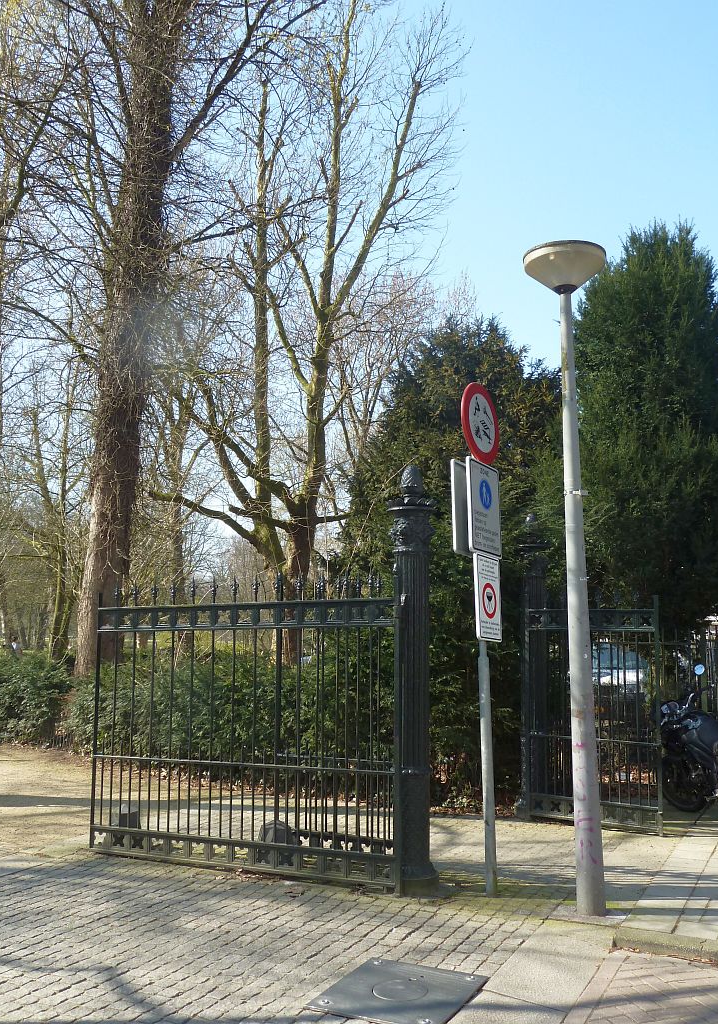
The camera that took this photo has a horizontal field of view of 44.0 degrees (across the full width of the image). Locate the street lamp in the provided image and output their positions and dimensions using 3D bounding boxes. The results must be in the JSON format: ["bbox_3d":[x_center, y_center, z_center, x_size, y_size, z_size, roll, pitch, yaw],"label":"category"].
[{"bbox_3d":[1.431,0.366,5.811,0.556,4.272,0.556,0,-8,0],"label":"street lamp"}]

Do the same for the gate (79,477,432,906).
[{"bbox_3d":[-0.818,1.213,6.813,3.011,2.924,0.330,-4,-9,25],"label":"gate"}]

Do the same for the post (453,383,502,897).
[{"bbox_3d":[0.877,0.807,6.202,0.170,3.521,0.610,-6,-10,33],"label":"post"}]

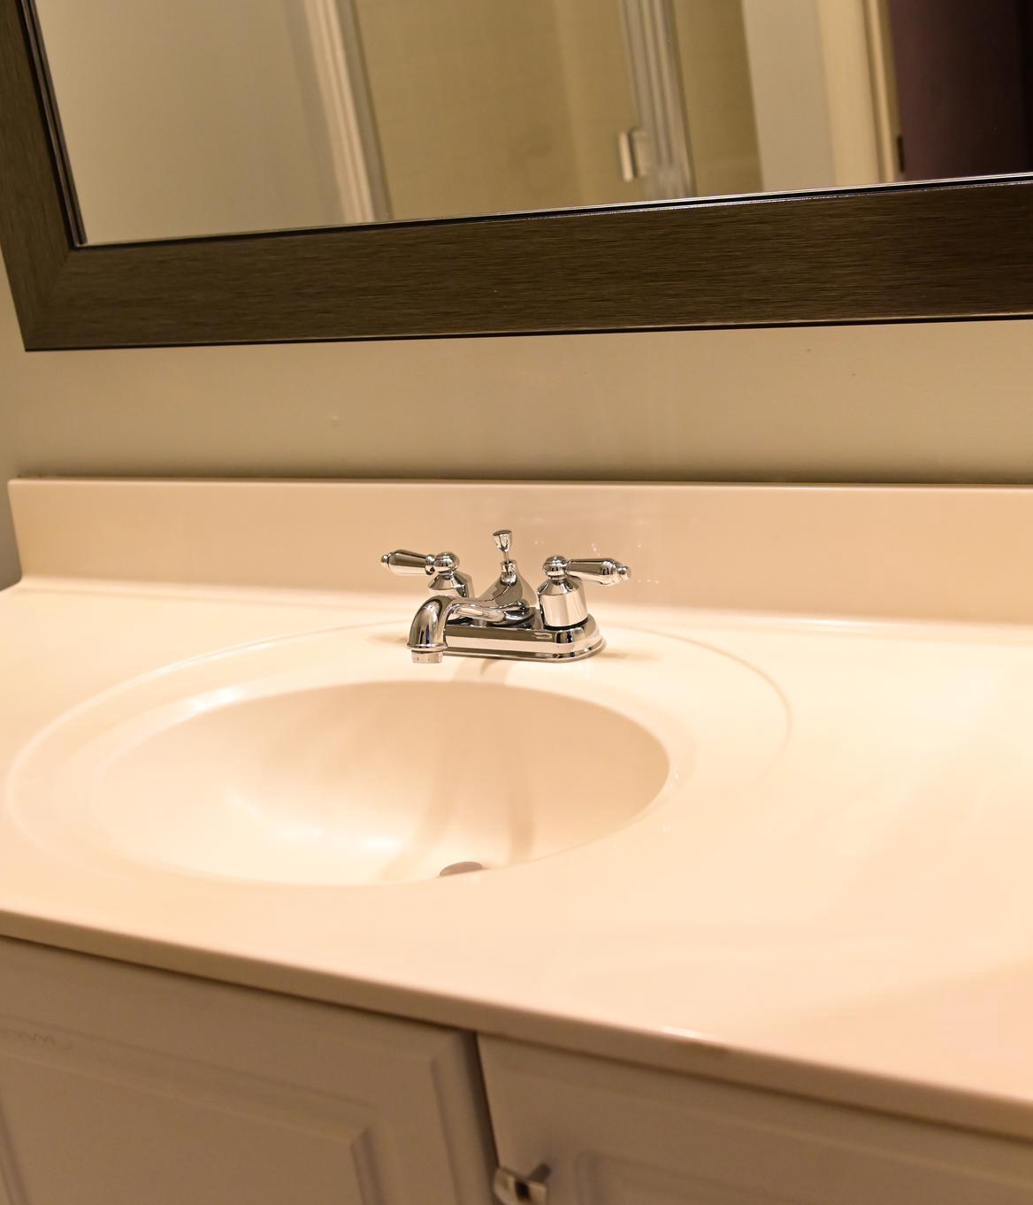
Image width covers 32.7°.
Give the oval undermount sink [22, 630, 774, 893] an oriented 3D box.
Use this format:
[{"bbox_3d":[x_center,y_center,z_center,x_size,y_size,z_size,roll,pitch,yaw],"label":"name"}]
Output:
[{"bbox_3d":[-0.080,0.157,1.273,0.576,0.142,0.468,3,21,30],"label":"oval undermount sink"}]

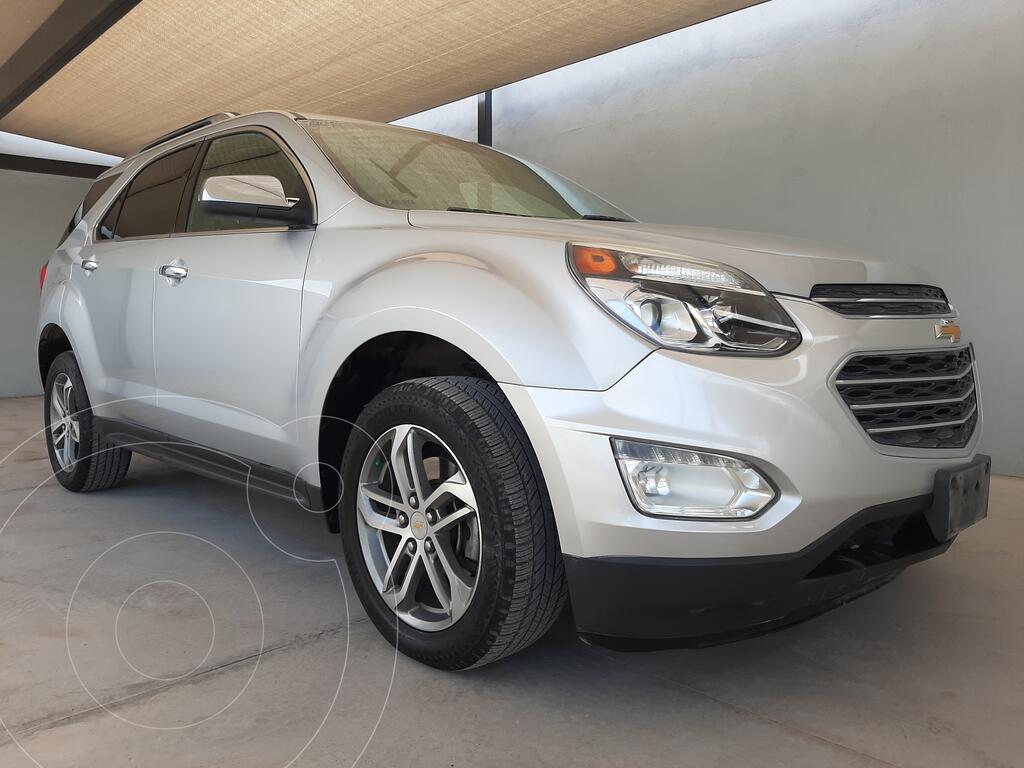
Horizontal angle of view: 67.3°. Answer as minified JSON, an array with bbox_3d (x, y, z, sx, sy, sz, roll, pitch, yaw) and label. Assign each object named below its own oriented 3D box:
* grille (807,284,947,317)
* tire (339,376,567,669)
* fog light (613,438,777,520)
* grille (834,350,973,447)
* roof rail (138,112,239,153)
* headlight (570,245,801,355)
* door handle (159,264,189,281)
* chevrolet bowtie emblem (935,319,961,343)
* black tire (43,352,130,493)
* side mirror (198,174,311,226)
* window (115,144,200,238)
[{"bbox_3d":[0.979,-0.199,1.849,0.150,0.075,0.860,4,6,45],"label":"grille"},{"bbox_3d":[-0.164,0.334,1.952,0.243,0.705,0.710,-3,5,-44],"label":"tire"},{"bbox_3d":[0.359,0.181,1.538,0.330,0.160,0.115,-1,4,-18],"label":"fog light"},{"bbox_3d":[1.003,0.028,1.841,0.160,0.240,0.880,4,6,45],"label":"grille"},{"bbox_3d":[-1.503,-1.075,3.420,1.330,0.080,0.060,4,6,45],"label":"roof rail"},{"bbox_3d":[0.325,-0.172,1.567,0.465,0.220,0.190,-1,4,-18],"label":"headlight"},{"bbox_3d":[-1.147,-0.381,2.645,0.195,0.048,0.052,4,6,45],"label":"door handle"},{"bbox_3d":[1.023,-0.126,1.809,0.032,0.060,0.165,4,6,45],"label":"chevrolet bowtie emblem"},{"bbox_3d":[-2.188,0.187,3.963,0.710,0.705,0.243,4,5,45],"label":"black tire"},{"bbox_3d":[-0.708,-0.498,2.120,0.215,0.147,0.235,4,6,45],"label":"side mirror"},{"bbox_3d":[-1.415,-0.746,3.072,0.660,0.400,0.050,4,-17,45],"label":"window"}]

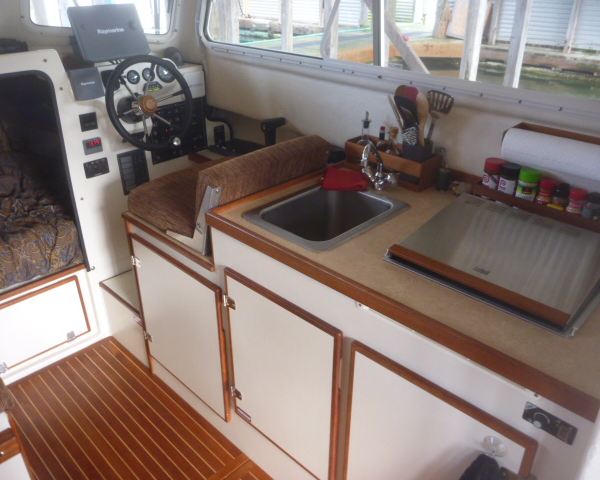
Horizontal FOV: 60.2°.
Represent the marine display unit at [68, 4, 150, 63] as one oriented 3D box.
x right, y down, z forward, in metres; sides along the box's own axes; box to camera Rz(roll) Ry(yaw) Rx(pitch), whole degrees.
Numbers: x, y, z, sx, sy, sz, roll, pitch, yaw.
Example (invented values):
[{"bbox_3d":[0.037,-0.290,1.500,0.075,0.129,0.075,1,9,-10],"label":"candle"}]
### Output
[{"bbox_3d":[-0.772,-0.828,2.088,0.280,0.200,0.070,-26,18,-38],"label":"marine display unit"}]

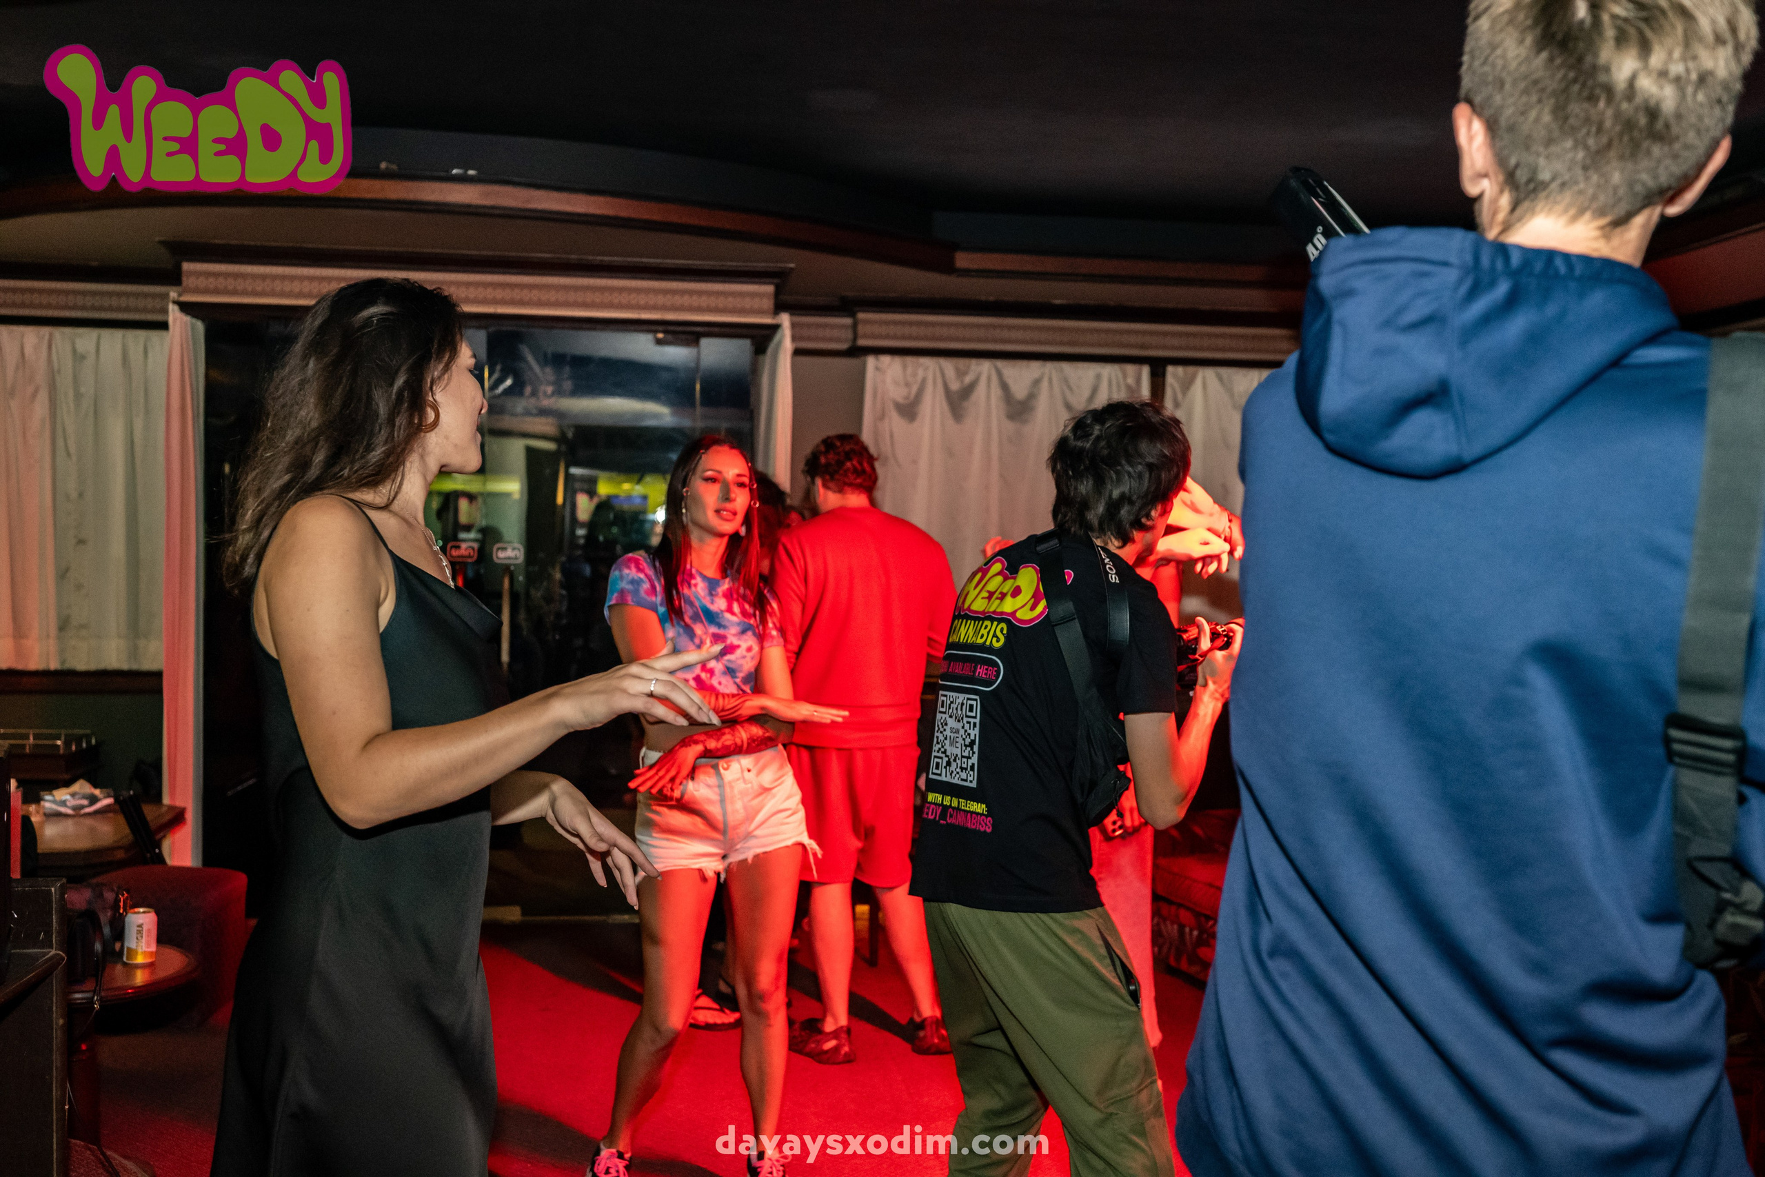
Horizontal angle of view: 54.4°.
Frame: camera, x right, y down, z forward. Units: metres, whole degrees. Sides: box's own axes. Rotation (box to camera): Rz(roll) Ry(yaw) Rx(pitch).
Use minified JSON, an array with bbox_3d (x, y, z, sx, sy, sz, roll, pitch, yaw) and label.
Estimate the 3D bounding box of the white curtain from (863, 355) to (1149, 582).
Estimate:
[{"bbox_3d":[0.493,-0.316,6.850,1.170,1.240,0.100,1,2,-8],"label":"white curtain"}]

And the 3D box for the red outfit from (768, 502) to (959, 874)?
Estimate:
[{"bbox_3d":[-0.049,0.302,4.920,0.530,1.080,0.370,0,2,-20],"label":"red outfit"}]

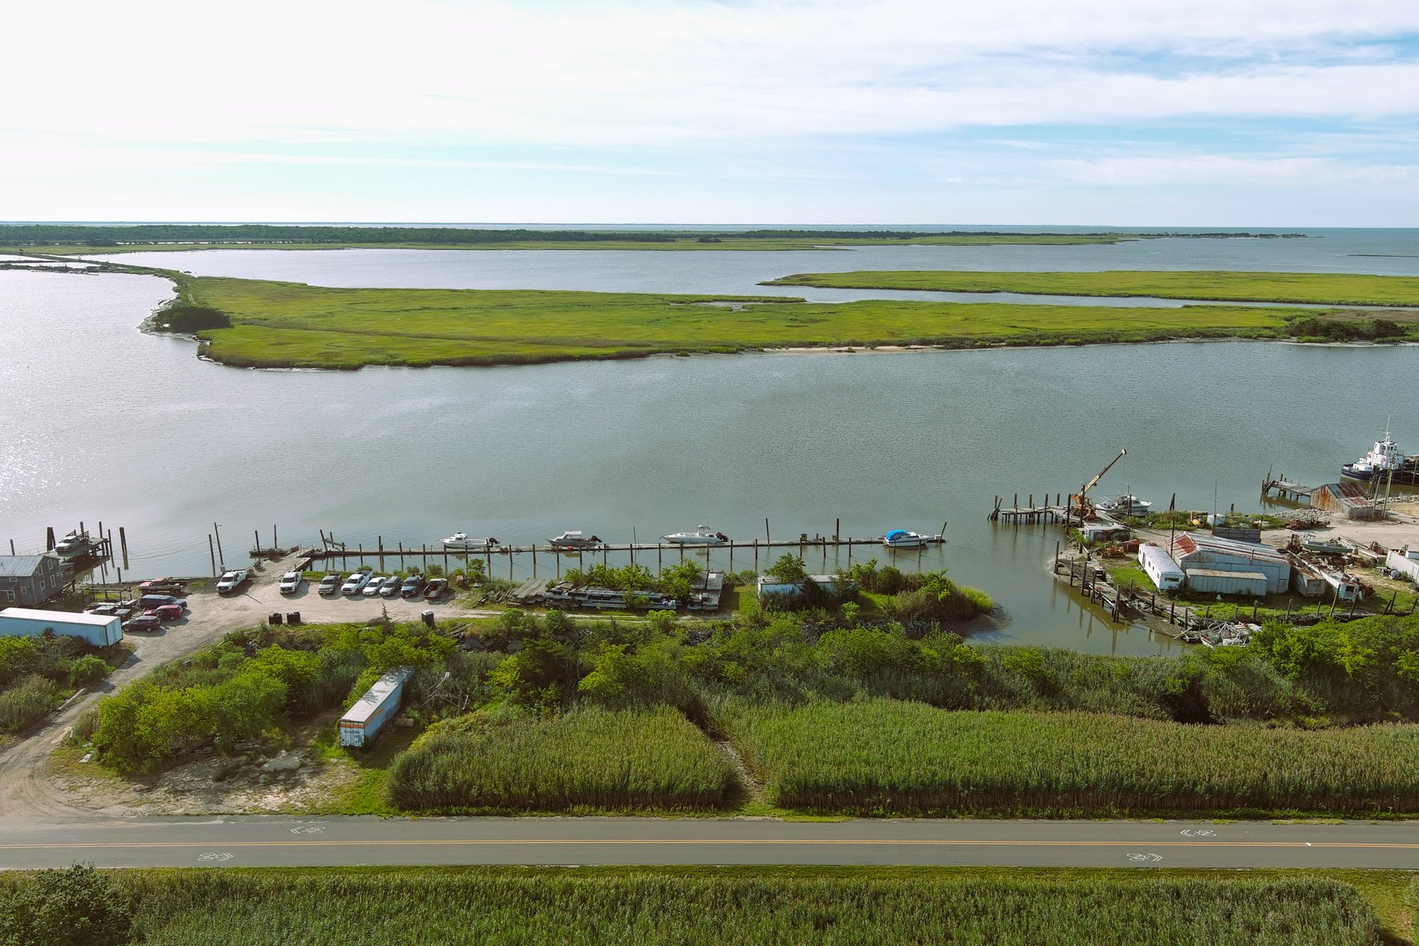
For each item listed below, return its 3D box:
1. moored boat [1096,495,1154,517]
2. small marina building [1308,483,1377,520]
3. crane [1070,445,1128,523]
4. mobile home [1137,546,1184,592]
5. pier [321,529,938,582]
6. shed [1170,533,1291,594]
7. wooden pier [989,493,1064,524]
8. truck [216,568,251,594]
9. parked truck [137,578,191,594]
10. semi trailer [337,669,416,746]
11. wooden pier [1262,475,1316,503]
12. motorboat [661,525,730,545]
[{"bbox_3d":[76.053,5.923,210.716,10.000,3.800,3.200,3,13,13],"label":"moored boat"},{"bbox_3d":[115.552,4.770,208.359,5.000,4.804,10.265,-2,13,-10],"label":"small marina building"},{"bbox_3d":[67.605,1.775,198.672,9.200,12.310,3.000,0,12,0],"label":"crane"},{"bbox_3d":[66.772,13.921,169.644,2.851,2.614,15.586,2,13,9],"label":"mobile home"},{"bbox_3d":[-12.550,11.246,185.331,105.135,3.700,7.500,-1,12,-5],"label":"pier"},{"bbox_3d":[74.789,12.744,165.458,14.600,5.300,9.200,3,13,12],"label":"shed"},{"bbox_3d":[56.679,6.495,204.223,13.200,4.200,3.700,-2,13,-12],"label":"wooden pier"},{"bbox_3d":[-68.317,15.315,163.719,2.050,1.930,5.950,-1,12,-3],"label":"truck"},{"bbox_3d":[-75.267,15.556,157.681,5.850,1.850,2.000,-1,13,-4],"label":"parked truck"},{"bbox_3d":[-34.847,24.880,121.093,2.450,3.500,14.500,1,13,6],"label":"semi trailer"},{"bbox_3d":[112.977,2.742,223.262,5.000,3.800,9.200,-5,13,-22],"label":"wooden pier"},{"bbox_3d":[-2.325,10.258,190.410,10.900,2.900,3.100,0,12,0],"label":"motorboat"}]

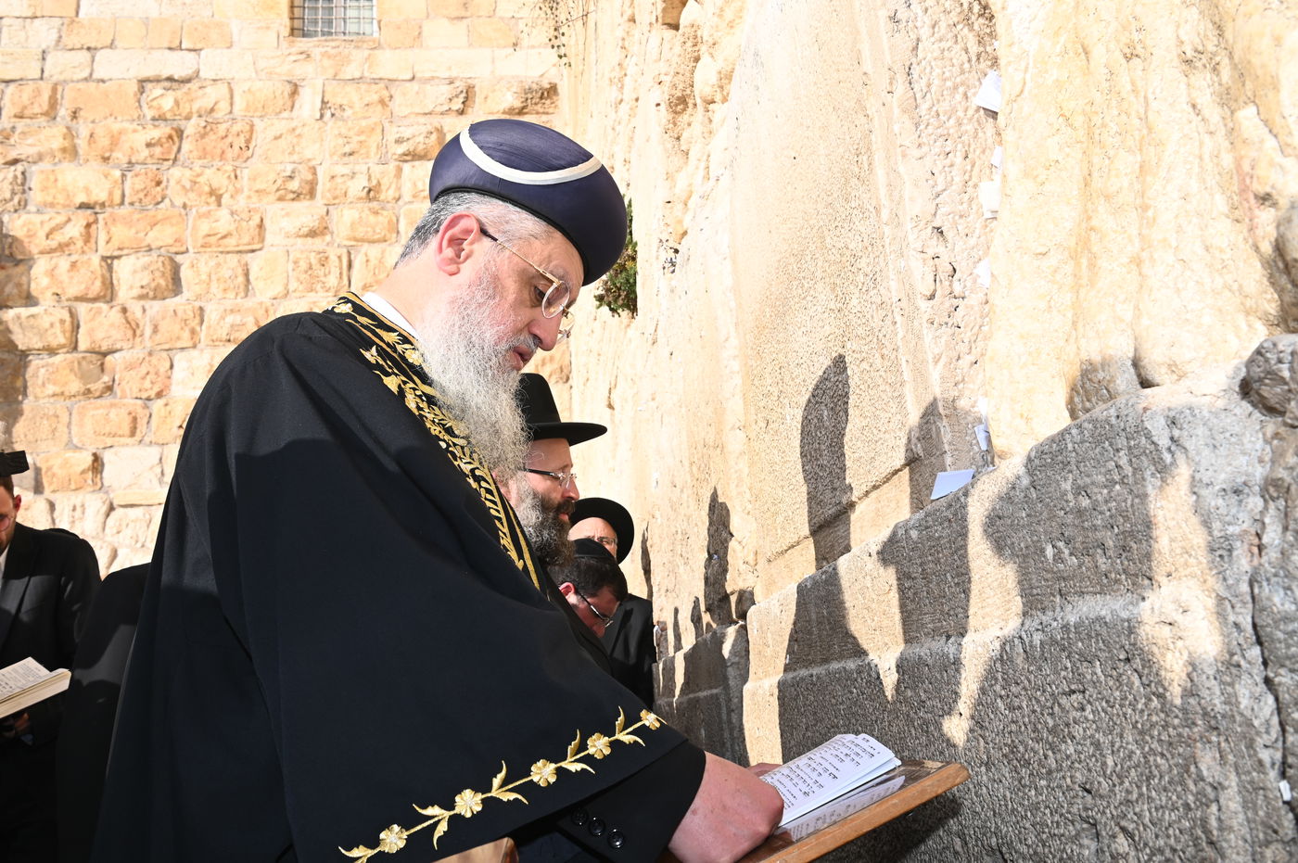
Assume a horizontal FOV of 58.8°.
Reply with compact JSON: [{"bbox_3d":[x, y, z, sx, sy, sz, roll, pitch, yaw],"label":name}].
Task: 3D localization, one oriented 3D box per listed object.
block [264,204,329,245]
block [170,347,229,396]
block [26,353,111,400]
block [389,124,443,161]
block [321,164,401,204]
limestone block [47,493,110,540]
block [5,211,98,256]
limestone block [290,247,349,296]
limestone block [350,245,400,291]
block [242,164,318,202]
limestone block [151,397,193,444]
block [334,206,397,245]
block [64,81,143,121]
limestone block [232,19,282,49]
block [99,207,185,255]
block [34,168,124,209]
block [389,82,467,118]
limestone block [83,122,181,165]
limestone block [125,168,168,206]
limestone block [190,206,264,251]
[{"bbox_3d":[-2.910,-1.675,9.589,0.509,0.351,0.280,-2,-14,-7],"label":"block"},{"bbox_3d":[-3.535,-0.449,9.198,0.483,0.399,0.280,-2,-14,-7],"label":"block"},{"bbox_3d":[-4.528,-0.403,9.075,0.618,0.361,0.280,-2,-14,-7],"label":"block"},{"bbox_3d":[-1.982,-2.422,9.888,0.440,0.341,0.280,-2,-14,-7],"label":"block"},{"bbox_3d":[-2.422,-2.037,9.769,0.657,0.372,0.300,-2,-15,-6],"label":"block"},{"bbox_3d":[-4.132,0.647,8.450,0.427,0.332,0.300,-2,-14,-7],"label":"limestone block"},{"bbox_3d":[-4.589,-1.483,8.951,0.654,0.358,0.300,-2,-14,-7],"label":"block"},{"bbox_3d":[-3.208,-1.516,11.297,0.535,0.479,0.300,-2,-14,-7],"label":"limestone block"},{"bbox_3d":[-2.126,-1.240,9.156,0.437,0.396,0.300,-2,-14,-7],"label":"limestone block"},{"bbox_3d":[-3.076,-2.025,9.700,0.586,0.356,0.300,-2,-15,-6],"label":"block"},{"bbox_3d":[-4.357,-0.071,10.801,0.496,0.434,0.300,-2,-14,-7],"label":"limestone block"},{"bbox_3d":[-2.356,-1.678,9.681,0.507,0.356,0.300,-2,-15,-6],"label":"block"},{"bbox_3d":[-4.341,-2.590,9.264,0.589,0.348,0.300,-2,-14,-7],"label":"block"},{"bbox_3d":[-4.001,-4.011,11.820,0.479,0.327,0.250,-2,-14,-7],"label":"limestone block"},{"bbox_3d":[-4.119,-1.590,9.479,0.680,0.397,0.300,-2,-15,-6],"label":"block"},{"bbox_3d":[-5.525,-2.316,11.244,0.821,0.435,0.300,-2,-14,-7],"label":"block"},{"bbox_3d":[-1.810,-2.684,9.563,0.629,0.323,0.300,-2,-14,-7],"label":"block"},{"bbox_3d":[-4.083,-2.236,9.201,0.730,0.359,0.300,-2,-14,-7],"label":"limestone block"},{"bbox_3d":[-4.137,-1.969,9.578,0.328,0.342,0.280,-2,-15,-6],"label":"limestone block"},{"bbox_3d":[-3.464,-1.629,9.556,0.586,0.392,0.300,-2,-15,-6],"label":"limestone block"}]

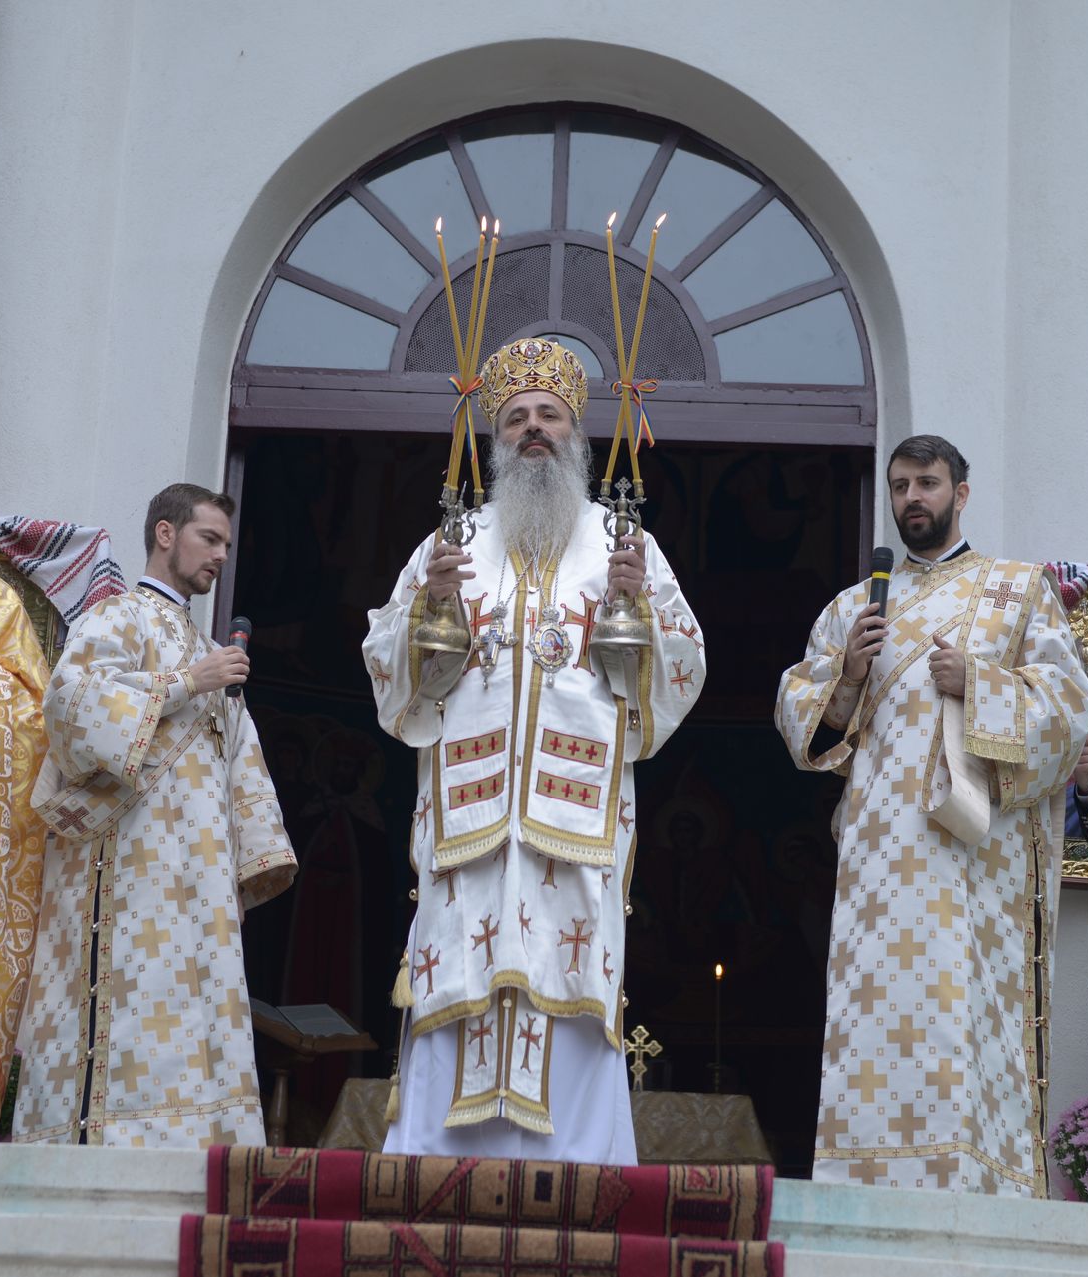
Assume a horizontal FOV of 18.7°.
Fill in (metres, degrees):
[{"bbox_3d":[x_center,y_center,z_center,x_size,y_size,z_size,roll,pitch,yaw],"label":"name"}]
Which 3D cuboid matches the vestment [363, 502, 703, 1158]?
[{"bbox_3d":[-0.022,0.449,7.722,0.800,1.594,0.480,2,-16,3],"label":"vestment"}]

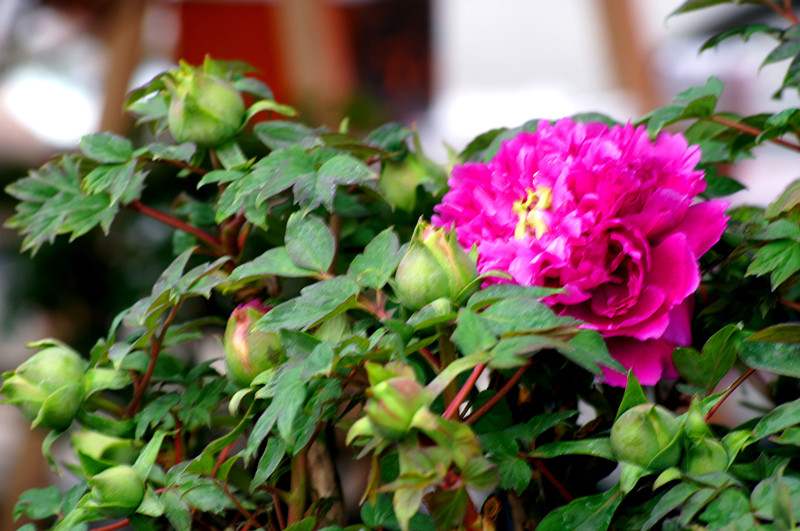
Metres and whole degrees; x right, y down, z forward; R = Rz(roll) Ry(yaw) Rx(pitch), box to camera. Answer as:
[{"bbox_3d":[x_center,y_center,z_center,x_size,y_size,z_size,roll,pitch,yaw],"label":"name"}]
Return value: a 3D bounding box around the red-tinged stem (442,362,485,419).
[{"bbox_3d":[0.033,0.065,2.062,0.006,0.045,0.006,36,34,0],"label":"red-tinged stem"}]

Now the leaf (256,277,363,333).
[{"bbox_3d":[-0.047,0.020,2.030,0.053,0.009,0.024,-21,39,-8],"label":"leaf"}]

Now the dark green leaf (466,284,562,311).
[{"bbox_3d":[0.060,0.017,2.080,0.051,0.009,0.024,-8,29,11],"label":"dark green leaf"}]

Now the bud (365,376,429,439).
[{"bbox_3d":[-0.002,0.072,2.020,0.032,0.032,0.031,9,17,0],"label":"bud"}]

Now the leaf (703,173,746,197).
[{"bbox_3d":[0.176,-0.045,2.210,0.034,0.008,0.022,9,37,0],"label":"leaf"}]

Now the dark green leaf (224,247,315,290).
[{"bbox_3d":[-0.067,0.002,2.070,0.049,0.021,0.025,0,8,0],"label":"dark green leaf"}]

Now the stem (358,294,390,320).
[{"bbox_3d":[-0.013,0.022,2.050,0.020,0.006,0.006,36,0,-6],"label":"stem"}]

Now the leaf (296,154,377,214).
[{"bbox_3d":[-0.034,-0.043,2.110,0.045,0.014,0.036,25,47,26],"label":"leaf"}]

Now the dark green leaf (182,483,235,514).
[{"bbox_3d":[-0.098,0.120,2.060,0.028,0.015,0.020,0,8,0],"label":"dark green leaf"}]

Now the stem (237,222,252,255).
[{"bbox_3d":[-0.082,-0.014,2.110,0.005,0.017,0.005,19,0,0],"label":"stem"}]

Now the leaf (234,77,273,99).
[{"bbox_3d":[-0.079,-0.095,2.140,0.022,0.010,0.016,0,8,0],"label":"leaf"}]

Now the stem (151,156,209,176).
[{"bbox_3d":[-0.117,-0.052,2.110,0.032,0.004,0.004,16,-29,9],"label":"stem"}]

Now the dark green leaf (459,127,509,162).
[{"bbox_3d":[0.046,-0.067,2.220,0.036,0.009,0.022,-33,39,-16],"label":"dark green leaf"}]

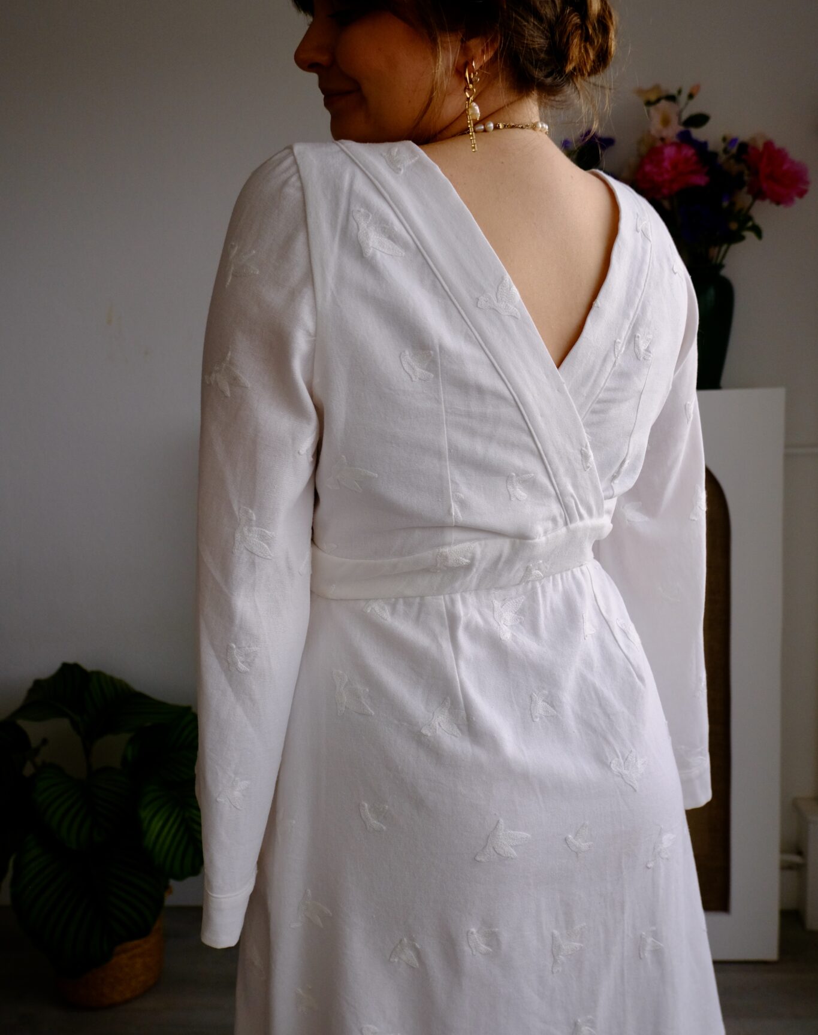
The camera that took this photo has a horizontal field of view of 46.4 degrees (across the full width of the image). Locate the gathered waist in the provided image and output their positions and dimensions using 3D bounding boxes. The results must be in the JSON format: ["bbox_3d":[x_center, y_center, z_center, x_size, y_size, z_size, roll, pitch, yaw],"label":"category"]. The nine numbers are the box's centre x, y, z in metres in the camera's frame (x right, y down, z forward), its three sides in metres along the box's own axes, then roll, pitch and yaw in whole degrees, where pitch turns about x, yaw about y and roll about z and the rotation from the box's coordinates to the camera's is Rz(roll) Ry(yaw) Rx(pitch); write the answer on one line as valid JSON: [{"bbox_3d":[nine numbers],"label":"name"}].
[{"bbox_3d":[0.041,0.034,0.845,0.290,0.068,0.220,-2,4,-33],"label":"gathered waist"}]

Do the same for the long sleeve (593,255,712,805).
[{"bbox_3d":[0.243,0.012,0.945,0.105,0.570,0.140,-2,4,-33],"label":"long sleeve"}]

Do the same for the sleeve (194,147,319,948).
[{"bbox_3d":[-0.115,0.022,0.725,0.105,0.590,0.130,-2,4,-33],"label":"sleeve"}]

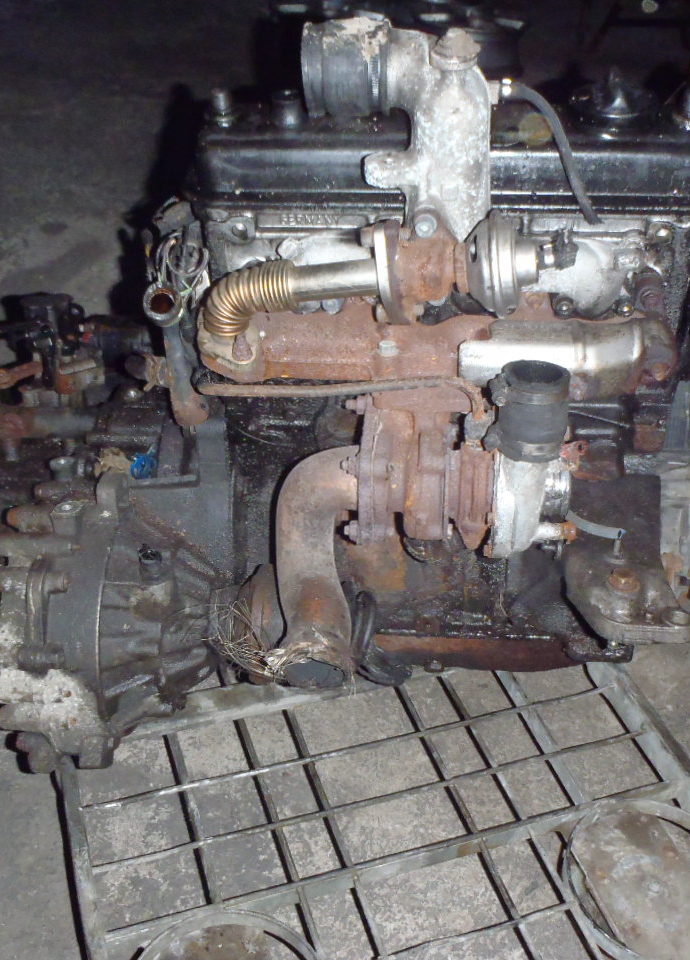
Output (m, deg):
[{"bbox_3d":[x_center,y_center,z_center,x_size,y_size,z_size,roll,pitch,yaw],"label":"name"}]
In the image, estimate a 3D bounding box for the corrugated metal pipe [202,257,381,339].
[{"bbox_3d":[-0.038,-0.131,0.727,0.127,0.066,0.046,4,34,3],"label":"corrugated metal pipe"}]

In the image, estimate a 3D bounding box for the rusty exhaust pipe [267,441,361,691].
[{"bbox_3d":[-0.024,0.067,0.809,0.067,0.170,0.126,2,33,0],"label":"rusty exhaust pipe"}]

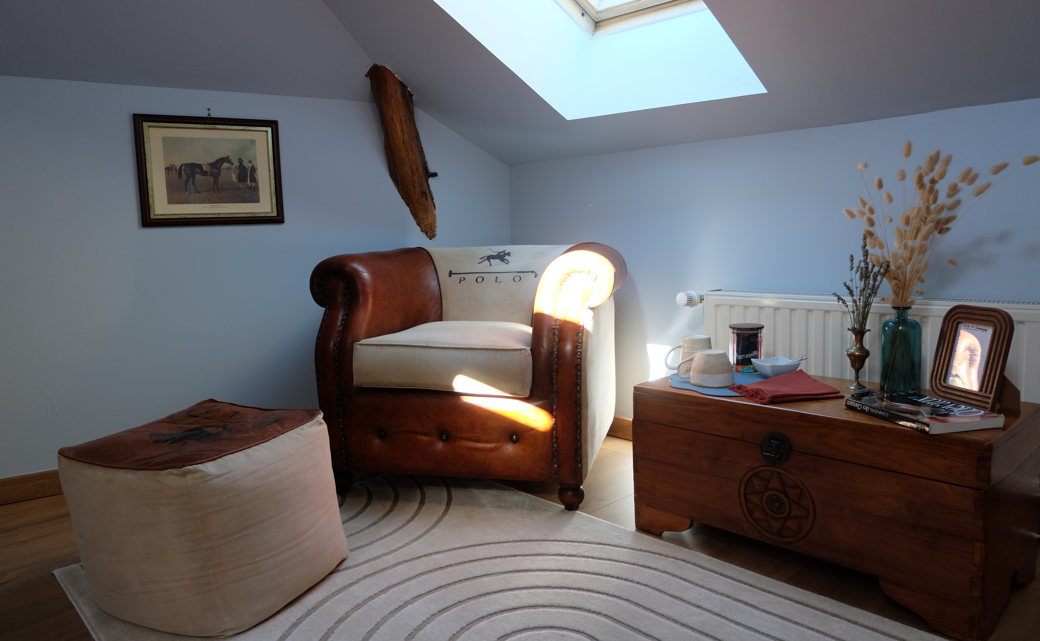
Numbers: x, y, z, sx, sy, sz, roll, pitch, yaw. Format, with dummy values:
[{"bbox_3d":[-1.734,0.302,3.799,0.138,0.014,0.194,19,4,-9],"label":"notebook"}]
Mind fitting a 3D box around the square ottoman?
[{"bbox_3d":[-0.742,0.450,1.685,0.443,0.390,0.471,1,7,22],"label":"square ottoman"}]

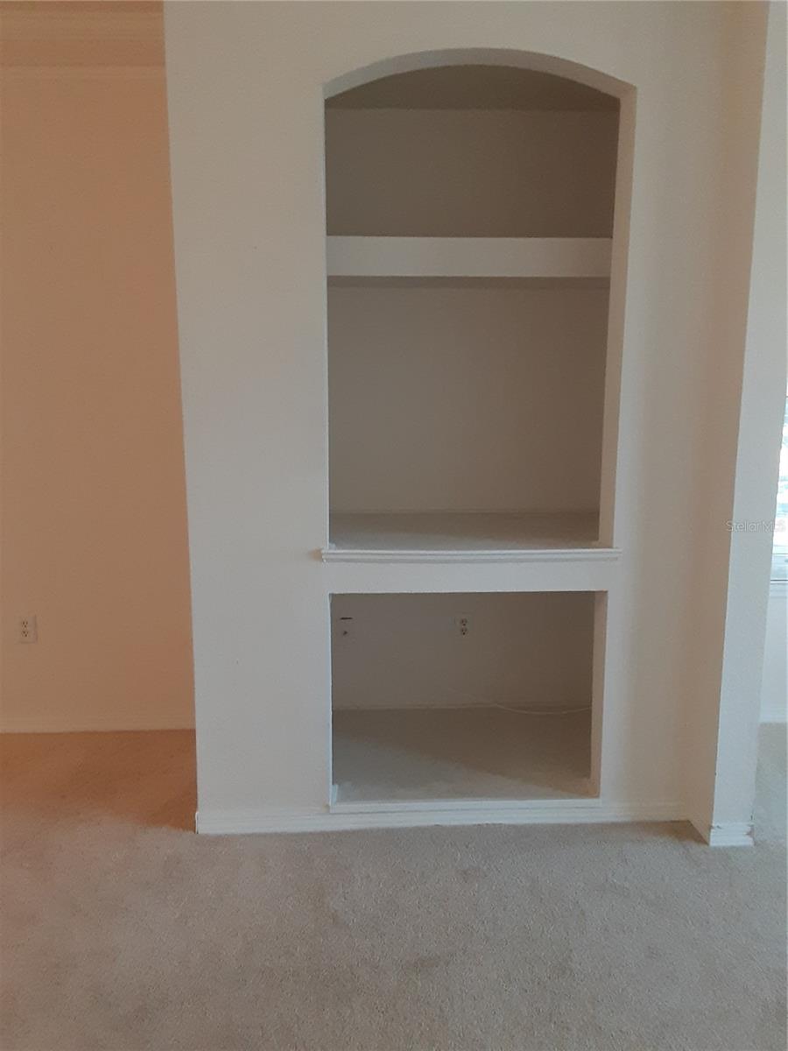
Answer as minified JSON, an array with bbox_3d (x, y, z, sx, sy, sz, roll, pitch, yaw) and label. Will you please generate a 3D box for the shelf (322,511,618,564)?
[{"bbox_3d":[0.226,0.032,2.901,0.918,0.041,0.783,0,9,-2],"label":"shelf"}]

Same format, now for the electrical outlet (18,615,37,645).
[{"bbox_3d":[-1.489,0.423,3.332,0.072,0.116,0.010,0,9,-2],"label":"electrical outlet"}]

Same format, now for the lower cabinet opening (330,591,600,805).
[{"bbox_3d":[0.221,0.488,2.984,0.869,0.698,0.754,0,9,-2],"label":"lower cabinet opening"}]

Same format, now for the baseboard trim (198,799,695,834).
[{"bbox_3d":[0.168,0.943,2.677,1.602,0.080,0.018,0,9,-2],"label":"baseboard trim"}]

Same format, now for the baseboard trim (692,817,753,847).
[{"bbox_3d":[1.052,0.952,2.629,0.138,0.078,0.148,0,9,-2],"label":"baseboard trim"}]

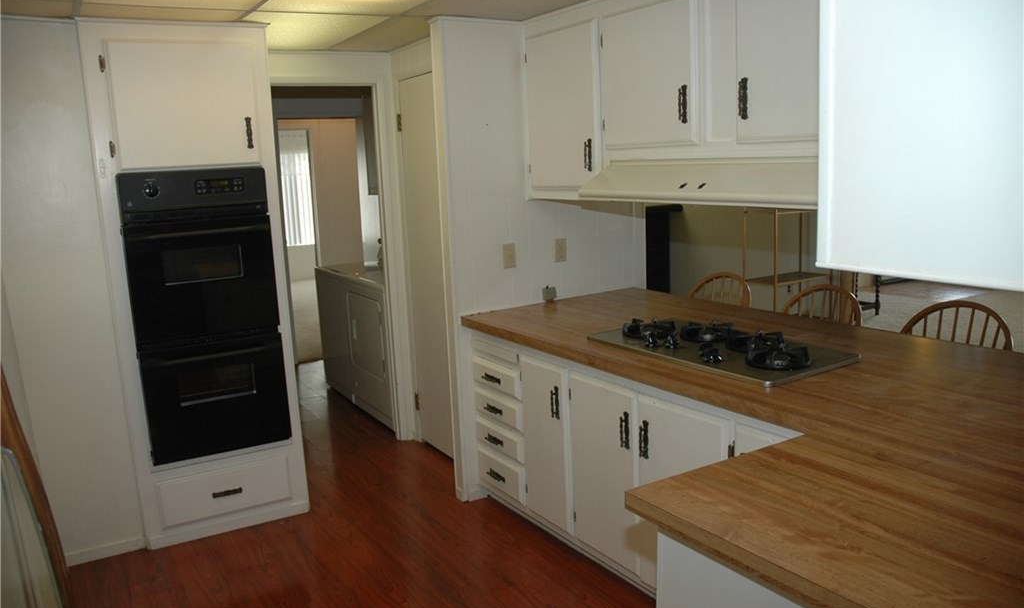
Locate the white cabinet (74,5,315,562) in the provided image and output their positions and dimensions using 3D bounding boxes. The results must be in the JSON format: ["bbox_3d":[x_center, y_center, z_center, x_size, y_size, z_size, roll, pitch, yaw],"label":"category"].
[{"bbox_3d":[-1.493,-0.094,3.599,0.720,2.245,0.600,-8,11,-31],"label":"white cabinet"}]

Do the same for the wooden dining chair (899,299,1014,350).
[{"bbox_3d":[1.515,0.517,2.885,0.480,1.030,0.450,-8,11,-31],"label":"wooden dining chair"}]

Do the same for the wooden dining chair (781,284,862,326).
[{"bbox_3d":[1.202,0.447,3.374,0.480,1.030,0.440,-8,11,-31],"label":"wooden dining chair"}]

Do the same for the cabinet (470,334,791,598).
[{"bbox_3d":[0.626,0.616,3.119,0.620,0.820,1.960,-8,11,-31],"label":"cabinet"}]

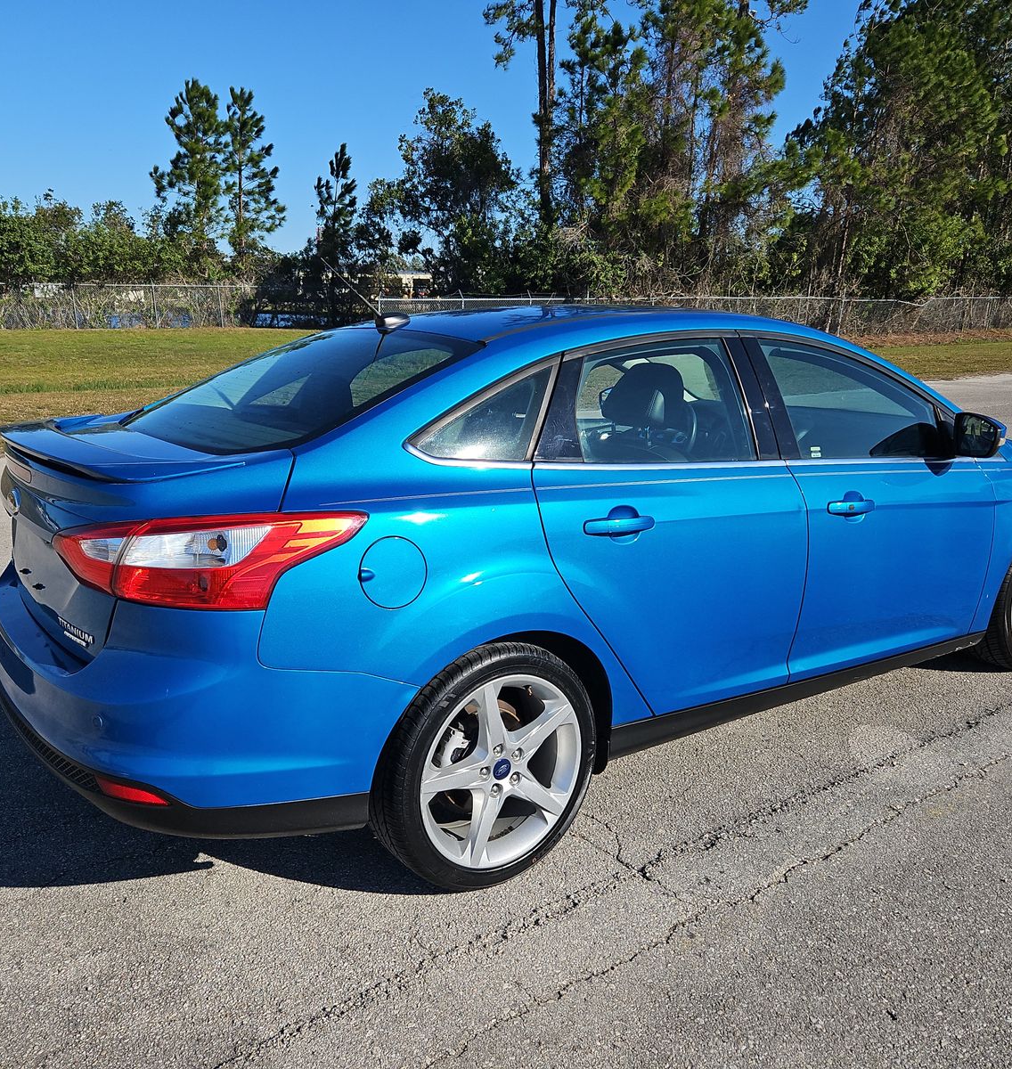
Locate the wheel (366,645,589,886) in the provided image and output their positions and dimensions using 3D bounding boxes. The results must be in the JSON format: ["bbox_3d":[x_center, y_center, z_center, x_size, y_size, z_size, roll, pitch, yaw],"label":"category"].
[{"bbox_3d":[-0.062,0.569,2.462,0.645,0.643,0.240,-9,16,-34],"label":"wheel"}]

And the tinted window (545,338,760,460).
[{"bbox_3d":[0.382,-0.353,2.597,0.810,0.385,0.070,-8,-7,-32],"label":"tinted window"}]

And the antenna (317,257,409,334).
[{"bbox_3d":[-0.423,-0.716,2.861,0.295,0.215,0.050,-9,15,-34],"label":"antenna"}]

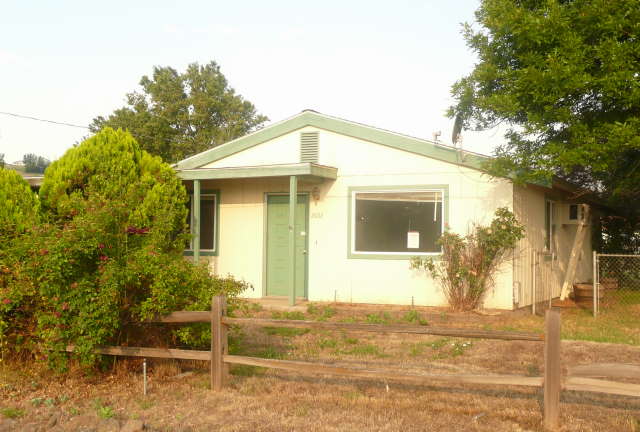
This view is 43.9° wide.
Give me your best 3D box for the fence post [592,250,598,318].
[{"bbox_3d":[5.056,1.262,14.600,0.063,1.220,0.063,-1,-3,27],"label":"fence post"}]

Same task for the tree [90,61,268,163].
[{"bbox_3d":[-6.653,-2.279,36.099,8.700,9.525,8.500,-1,-3,27],"label":"tree"}]

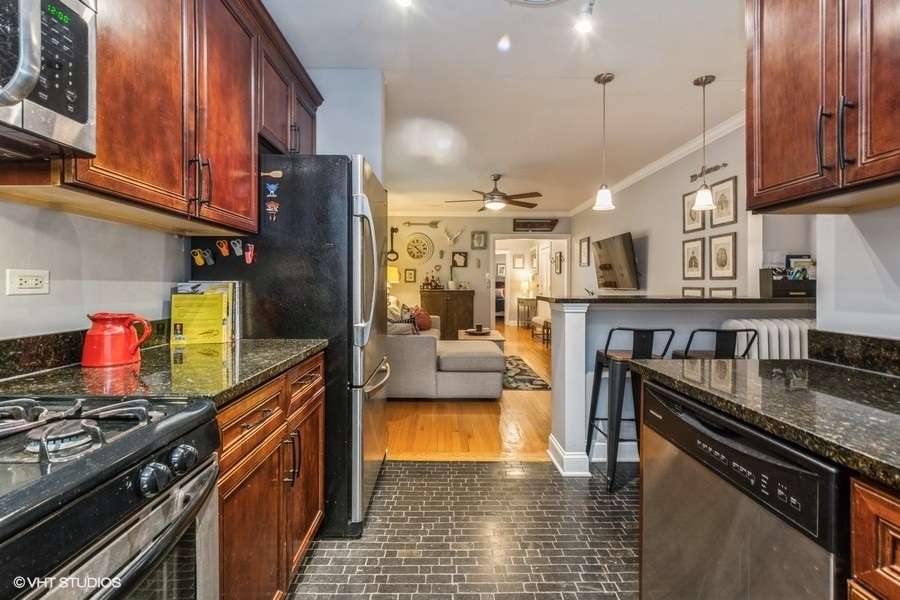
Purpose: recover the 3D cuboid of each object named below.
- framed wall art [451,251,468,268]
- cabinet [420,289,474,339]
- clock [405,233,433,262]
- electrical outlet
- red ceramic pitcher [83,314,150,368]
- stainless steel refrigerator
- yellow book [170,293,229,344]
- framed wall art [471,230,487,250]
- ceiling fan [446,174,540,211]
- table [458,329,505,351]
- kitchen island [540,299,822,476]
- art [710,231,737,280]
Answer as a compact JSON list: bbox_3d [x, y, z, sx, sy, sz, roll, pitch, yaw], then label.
[{"bbox_3d":[0.192,-0.770,7.180,0.290,0.290,0.030,0,1,-1],"label":"framed wall art"},{"bbox_3d":[-0.046,0.350,6.980,0.980,1.060,0.420,0,1,-1],"label":"cabinet"},{"bbox_3d":[-0.602,-1.004,7.170,0.560,0.570,0.050,0,1,-1],"label":"clock"},{"bbox_3d":[-1.181,-0.049,1.045,0.010,0.071,0.113,0,1,-1],"label":"electrical outlet"},{"bbox_3d":[-1.069,0.123,1.216,0.190,0.155,0.145,0,1,-12],"label":"red ceramic pitcher"},{"bbox_3d":[-0.773,0.200,2.090,0.830,1.760,0.740,0,1,-1],"label":"stainless steel refrigerator"},{"bbox_3d":[-1.065,0.082,1.600,0.220,0.210,0.025,0,1,-3],"label":"yellow book"},{"bbox_3d":[0.549,-1.135,7.180,0.310,0.370,0.030,0,1,-1],"label":"framed wall art"},{"bbox_3d":[0.608,-1.410,4.920,1.320,0.460,1.320,0,1,-1],"label":"ceiling fan"},{"bbox_3d":[0.396,0.724,5.400,0.610,0.440,1.060,0,1,1],"label":"table"},{"bbox_3d":[1.485,0.524,2.467,1.710,1.080,0.435,0,1,-1],"label":"kitchen island"},{"bbox_3d":[2.402,-0.375,3.315,0.025,0.405,0.325,0,1,-1],"label":"art"}]

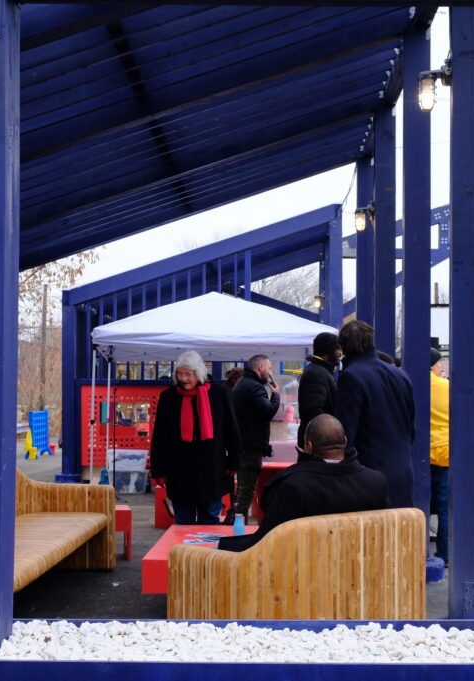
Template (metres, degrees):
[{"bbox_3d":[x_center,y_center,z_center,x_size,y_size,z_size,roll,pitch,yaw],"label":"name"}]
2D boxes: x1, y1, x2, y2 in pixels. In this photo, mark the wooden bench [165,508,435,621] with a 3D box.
[{"bbox_3d":[0.295,1.186,4.970,1.200,0.800,0.760,0,-3,1],"label":"wooden bench"}]

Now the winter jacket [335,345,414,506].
[{"bbox_3d":[0.890,0.592,6.300,0.550,1.080,0.360,2,-4,-22],"label":"winter jacket"}]

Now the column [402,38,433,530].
[{"bbox_3d":[1.265,-0.302,6.960,0.175,3.710,0.175,0,-3,2],"label":"column"}]

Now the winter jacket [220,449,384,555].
[{"bbox_3d":[0.321,0.846,4.870,0.800,0.630,0.550,1,-3,-7],"label":"winter jacket"}]

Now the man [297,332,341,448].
[{"bbox_3d":[0.630,0.823,7.600,0.380,1.770,0.540,2,-4,-30],"label":"man"}]

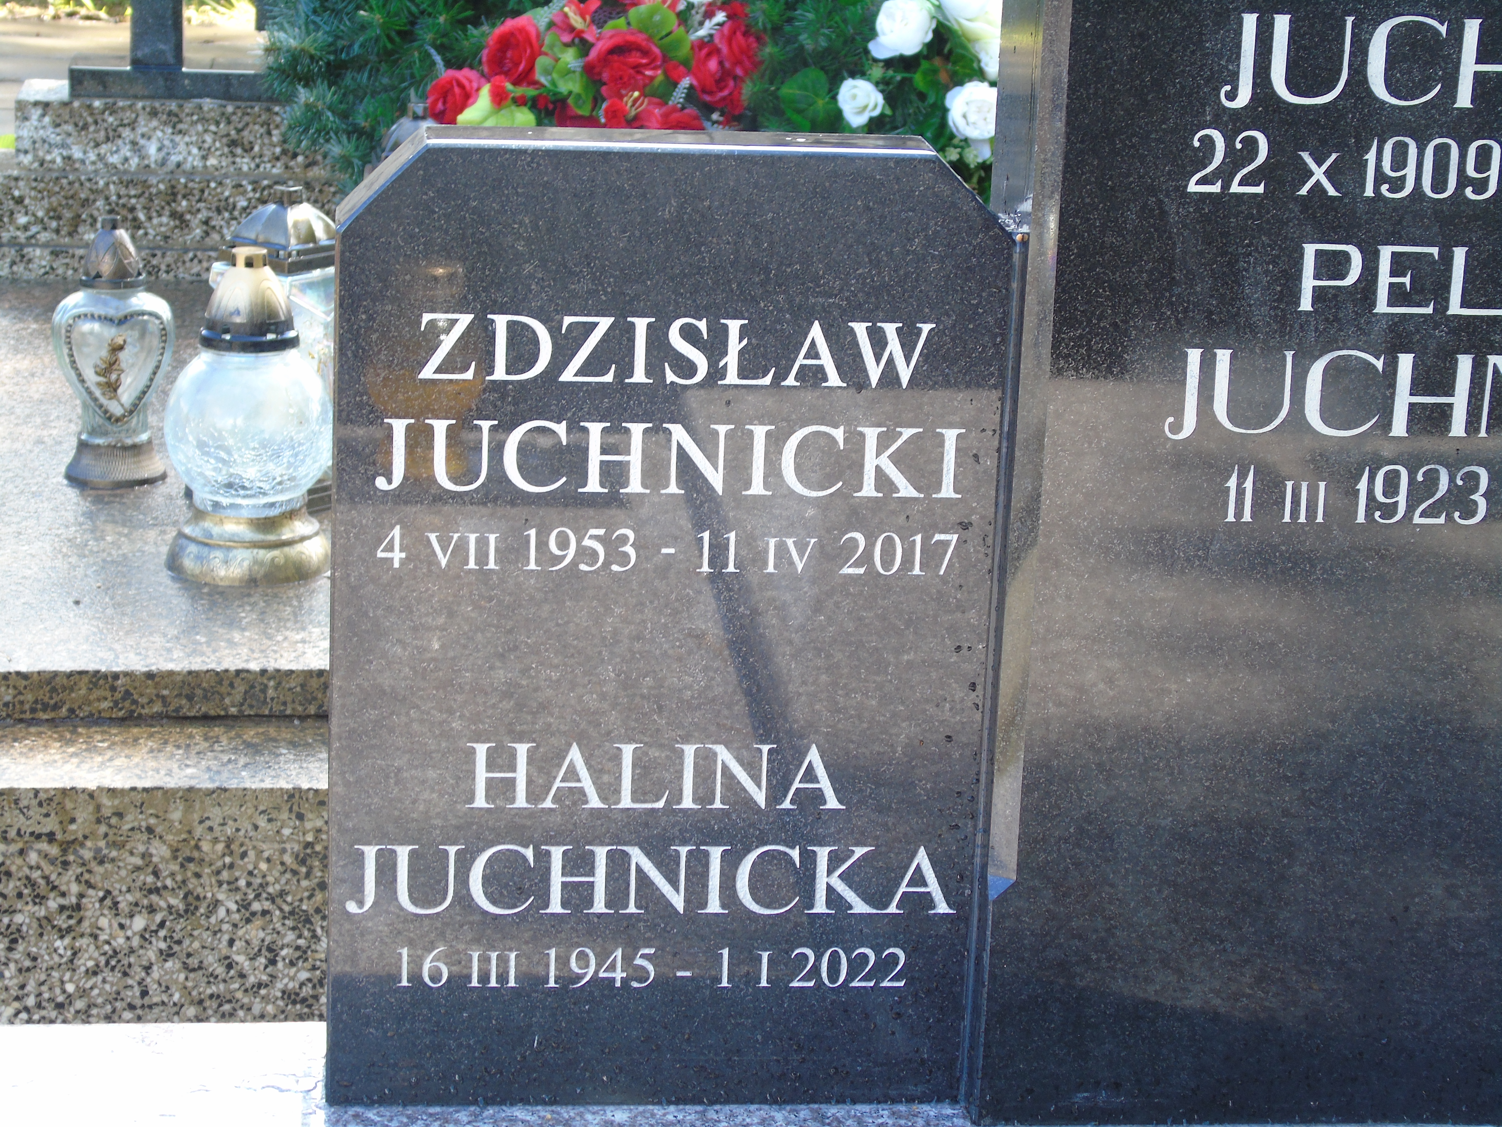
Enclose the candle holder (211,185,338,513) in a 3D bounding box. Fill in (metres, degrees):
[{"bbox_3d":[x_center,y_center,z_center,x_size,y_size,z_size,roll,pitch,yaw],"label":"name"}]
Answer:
[{"bbox_3d":[-0.423,-0.203,3.258,0.132,0.289,0.132,12,17,36],"label":"candle holder"}]

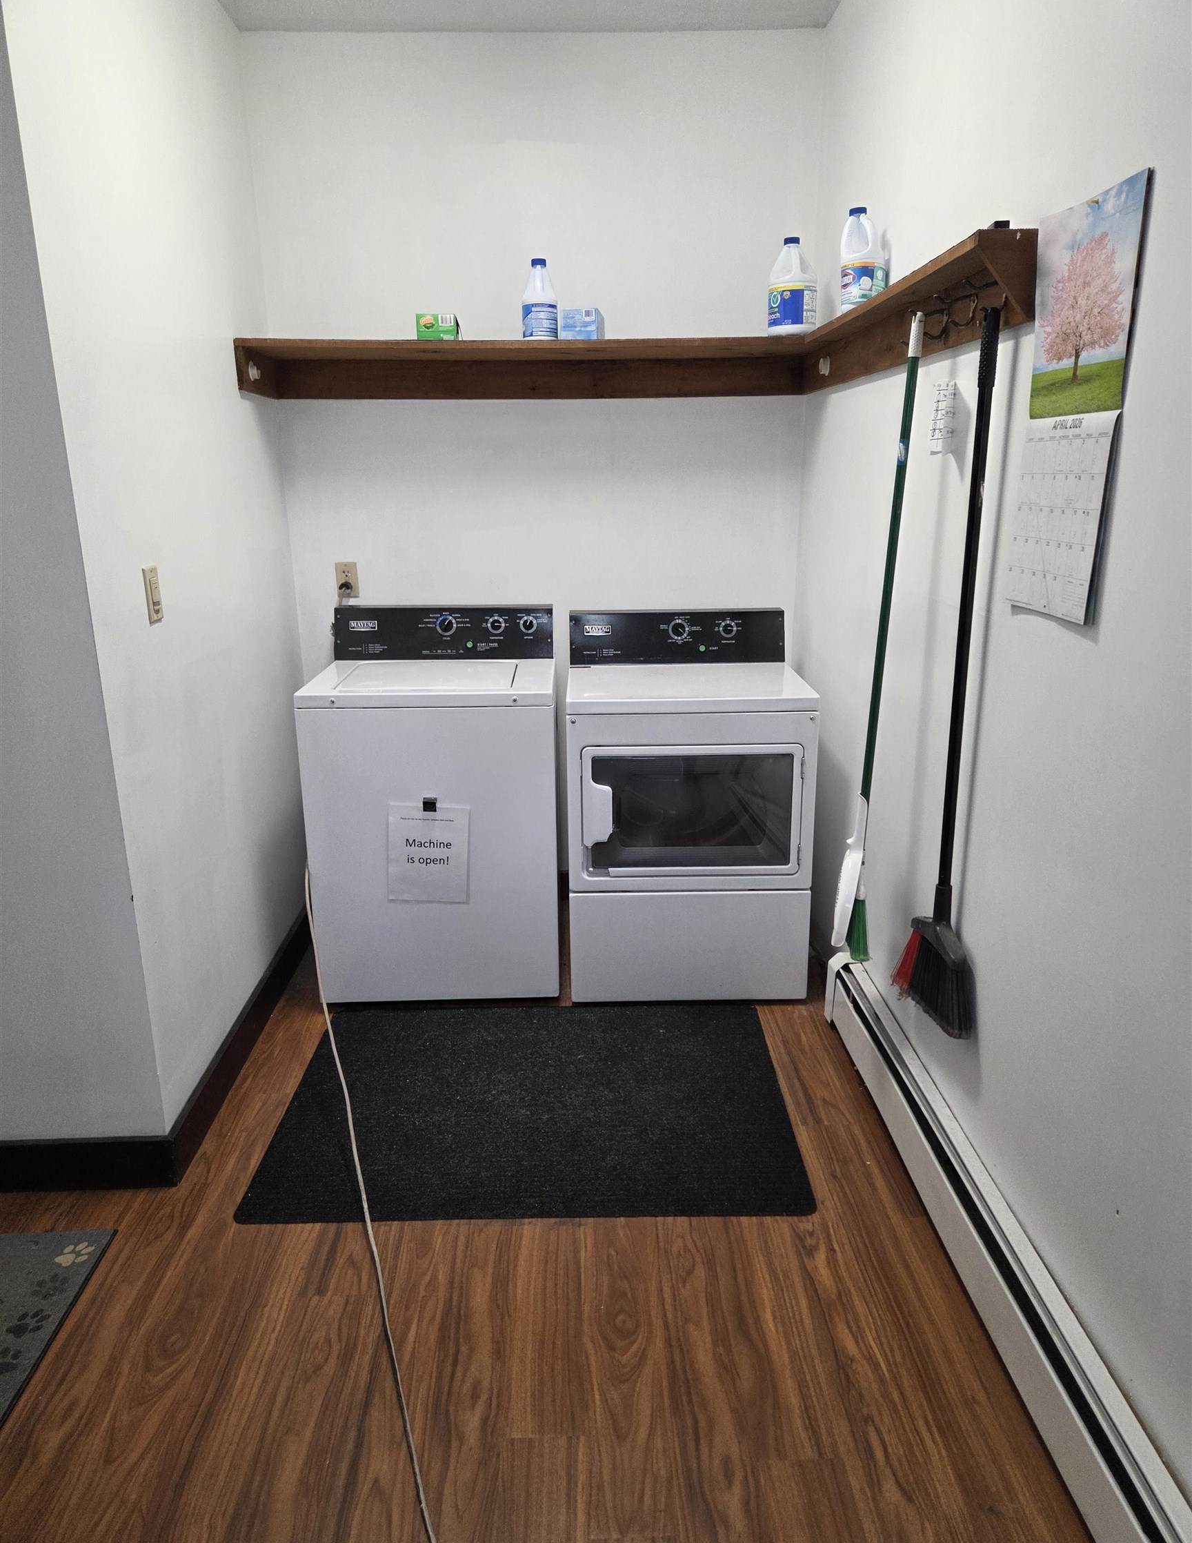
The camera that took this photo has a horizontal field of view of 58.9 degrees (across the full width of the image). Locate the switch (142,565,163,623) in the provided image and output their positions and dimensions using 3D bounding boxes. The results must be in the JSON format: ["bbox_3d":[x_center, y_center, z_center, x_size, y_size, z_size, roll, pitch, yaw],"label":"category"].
[{"bbox_3d":[-0.954,-0.382,2.270,0.012,0.115,0.071,-1,16,-1],"label":"switch"}]

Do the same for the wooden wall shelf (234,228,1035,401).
[{"bbox_3d":[-0.157,-1.022,2.521,1.710,0.136,1.720,-1,16,-1],"label":"wooden wall shelf"}]

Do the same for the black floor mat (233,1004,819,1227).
[{"bbox_3d":[-0.148,0.811,2.620,1.220,0.009,0.890,-1,16,-1],"label":"black floor mat"}]

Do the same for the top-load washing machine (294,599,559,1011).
[{"bbox_3d":[-0.468,0.073,3.255,0.692,1.087,0.670,-1,16,-1],"label":"top-load washing machine"}]

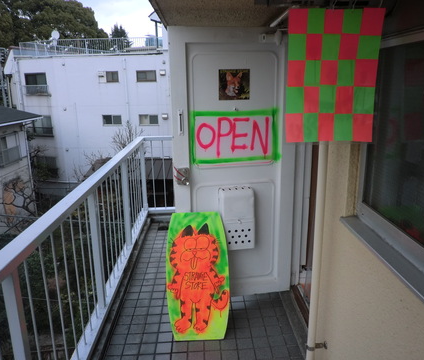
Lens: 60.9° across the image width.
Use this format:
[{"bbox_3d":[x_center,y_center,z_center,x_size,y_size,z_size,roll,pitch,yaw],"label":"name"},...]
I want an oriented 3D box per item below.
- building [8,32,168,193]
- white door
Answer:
[{"bbox_3d":[-6.926,-5.552,28.636,13.000,9.100,9.000,1,14,6],"label":"building"},{"bbox_3d":[0.161,-0.045,2.510,0.864,1.891,0.060,-3,14,-9],"label":"white door"}]

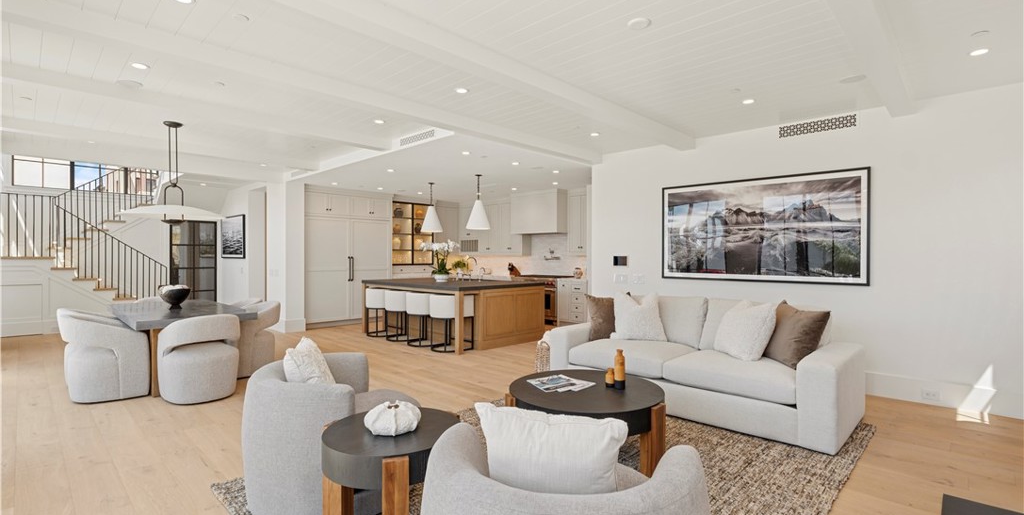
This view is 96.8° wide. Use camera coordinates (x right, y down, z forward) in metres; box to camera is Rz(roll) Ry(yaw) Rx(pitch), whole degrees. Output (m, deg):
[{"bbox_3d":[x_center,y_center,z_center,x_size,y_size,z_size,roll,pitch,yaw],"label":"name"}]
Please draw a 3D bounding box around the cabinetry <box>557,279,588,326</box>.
[{"bbox_3d":[1.346,0.870,8.841,0.710,0.930,0.620,0,0,44],"label":"cabinetry"}]

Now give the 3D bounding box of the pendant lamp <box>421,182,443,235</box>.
[{"bbox_3d":[-1.457,-0.909,8.270,0.400,0.910,0.400,0,0,0],"label":"pendant lamp"}]

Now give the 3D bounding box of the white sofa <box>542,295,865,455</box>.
[{"bbox_3d":[1.658,0.878,4.308,2.500,0.930,1.060,0,0,44],"label":"white sofa"}]

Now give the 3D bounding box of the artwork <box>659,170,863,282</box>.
[{"bbox_3d":[2.749,-0.310,5.201,2.140,1.170,0.045,0,0,44],"label":"artwork"}]

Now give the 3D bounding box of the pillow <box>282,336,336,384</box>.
[{"bbox_3d":[-1.140,0.695,2.640,0.180,0.430,0.440,-22,5,-12],"label":"pillow"}]

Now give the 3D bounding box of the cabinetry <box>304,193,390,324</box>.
[{"bbox_3d":[-3.378,0.032,9.137,0.650,2.560,1.760,0,0,44],"label":"cabinetry"}]

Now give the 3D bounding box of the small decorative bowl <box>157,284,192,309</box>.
[{"bbox_3d":[-3.793,0.449,5.143,0.360,0.260,0.360,0,0,44],"label":"small decorative bowl"}]

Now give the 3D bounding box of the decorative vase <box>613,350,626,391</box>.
[{"bbox_3d":[0.742,0.765,3.109,0.075,0.260,0.075,0,0,44],"label":"decorative vase"}]

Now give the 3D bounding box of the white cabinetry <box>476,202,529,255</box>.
[{"bbox_3d":[-0.166,-0.649,10.434,1.410,1.210,0.340,0,0,44],"label":"white cabinetry"}]

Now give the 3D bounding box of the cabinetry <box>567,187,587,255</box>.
[{"bbox_3d":[1.435,-0.687,8.982,0.620,1.300,0.340,0,0,44],"label":"cabinetry"}]

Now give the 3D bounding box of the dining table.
[{"bbox_3d":[-3.799,0.957,5.198,2.080,0.755,1.000,0,0,44],"label":"dining table"}]

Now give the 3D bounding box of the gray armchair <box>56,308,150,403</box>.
[{"bbox_3d":[-3.944,0.932,4.388,0.650,0.800,0.650,0,0,44],"label":"gray armchair"}]

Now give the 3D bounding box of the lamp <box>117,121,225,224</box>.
[{"bbox_3d":[-3.817,-0.940,5.120,0.970,1.130,0.970,0,0,44],"label":"lamp"}]

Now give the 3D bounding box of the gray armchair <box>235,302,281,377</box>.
[{"bbox_3d":[-3.051,0.935,5.337,0.630,0.800,0.650,0,0,44],"label":"gray armchair"}]

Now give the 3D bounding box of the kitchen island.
[{"bbox_3d":[-1.044,0.888,7.840,2.680,0.930,1.860,0,0,44],"label":"kitchen island"}]

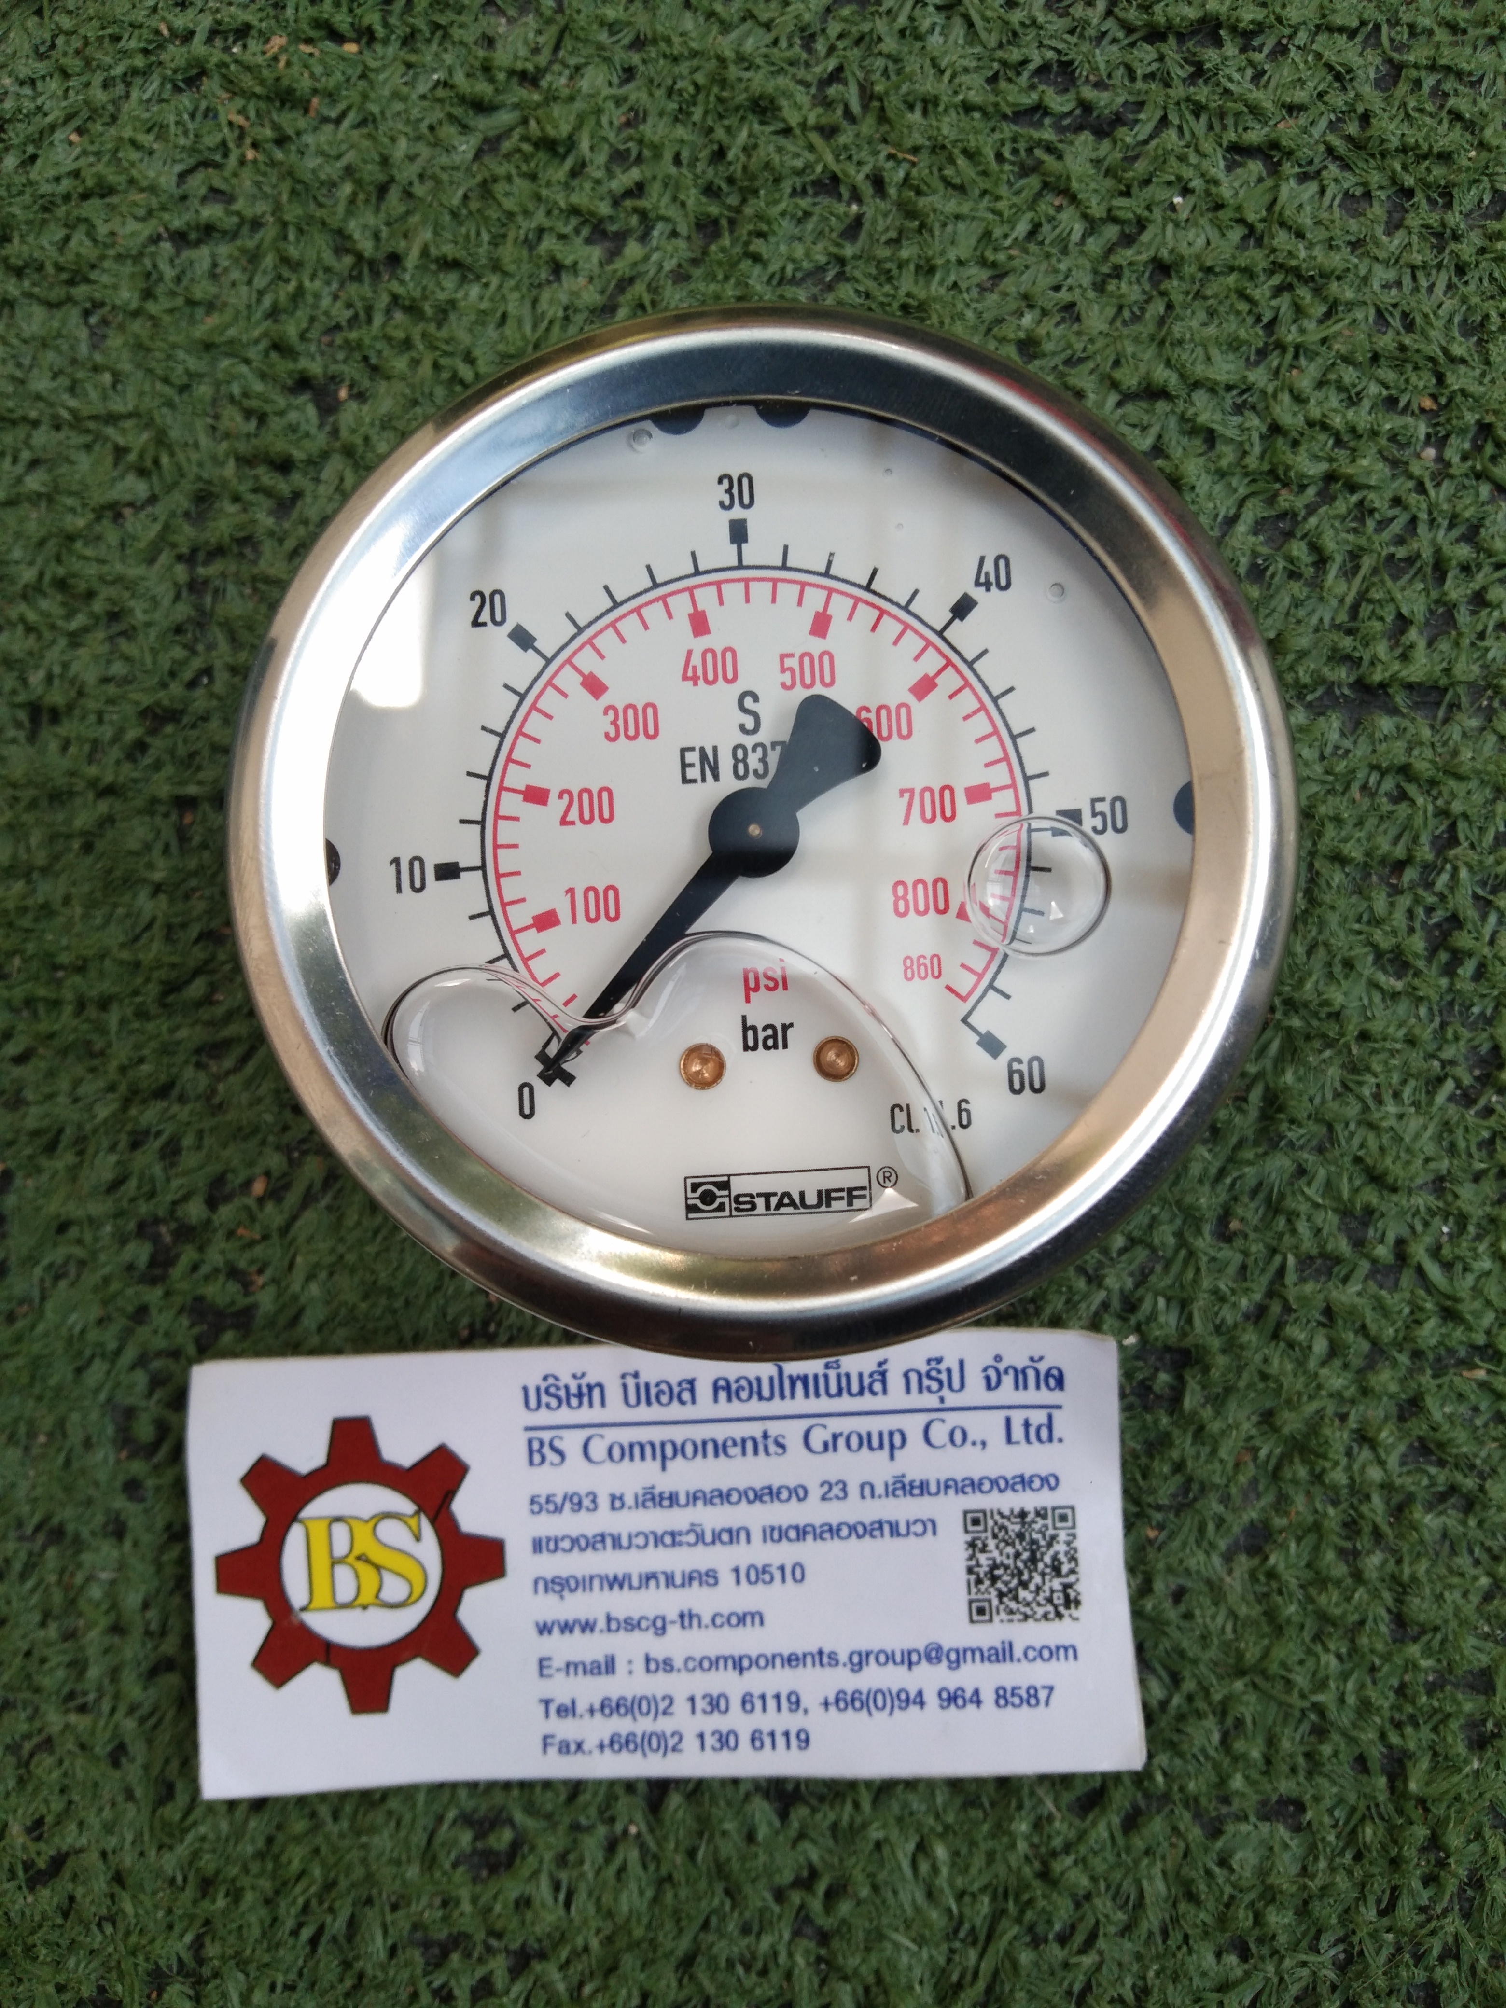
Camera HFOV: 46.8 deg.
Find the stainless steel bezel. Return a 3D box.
[{"bbox_3d":[0.000,-0.011,0.113,0.068,0.016,0.068,-3,84,1],"label":"stainless steel bezel"}]

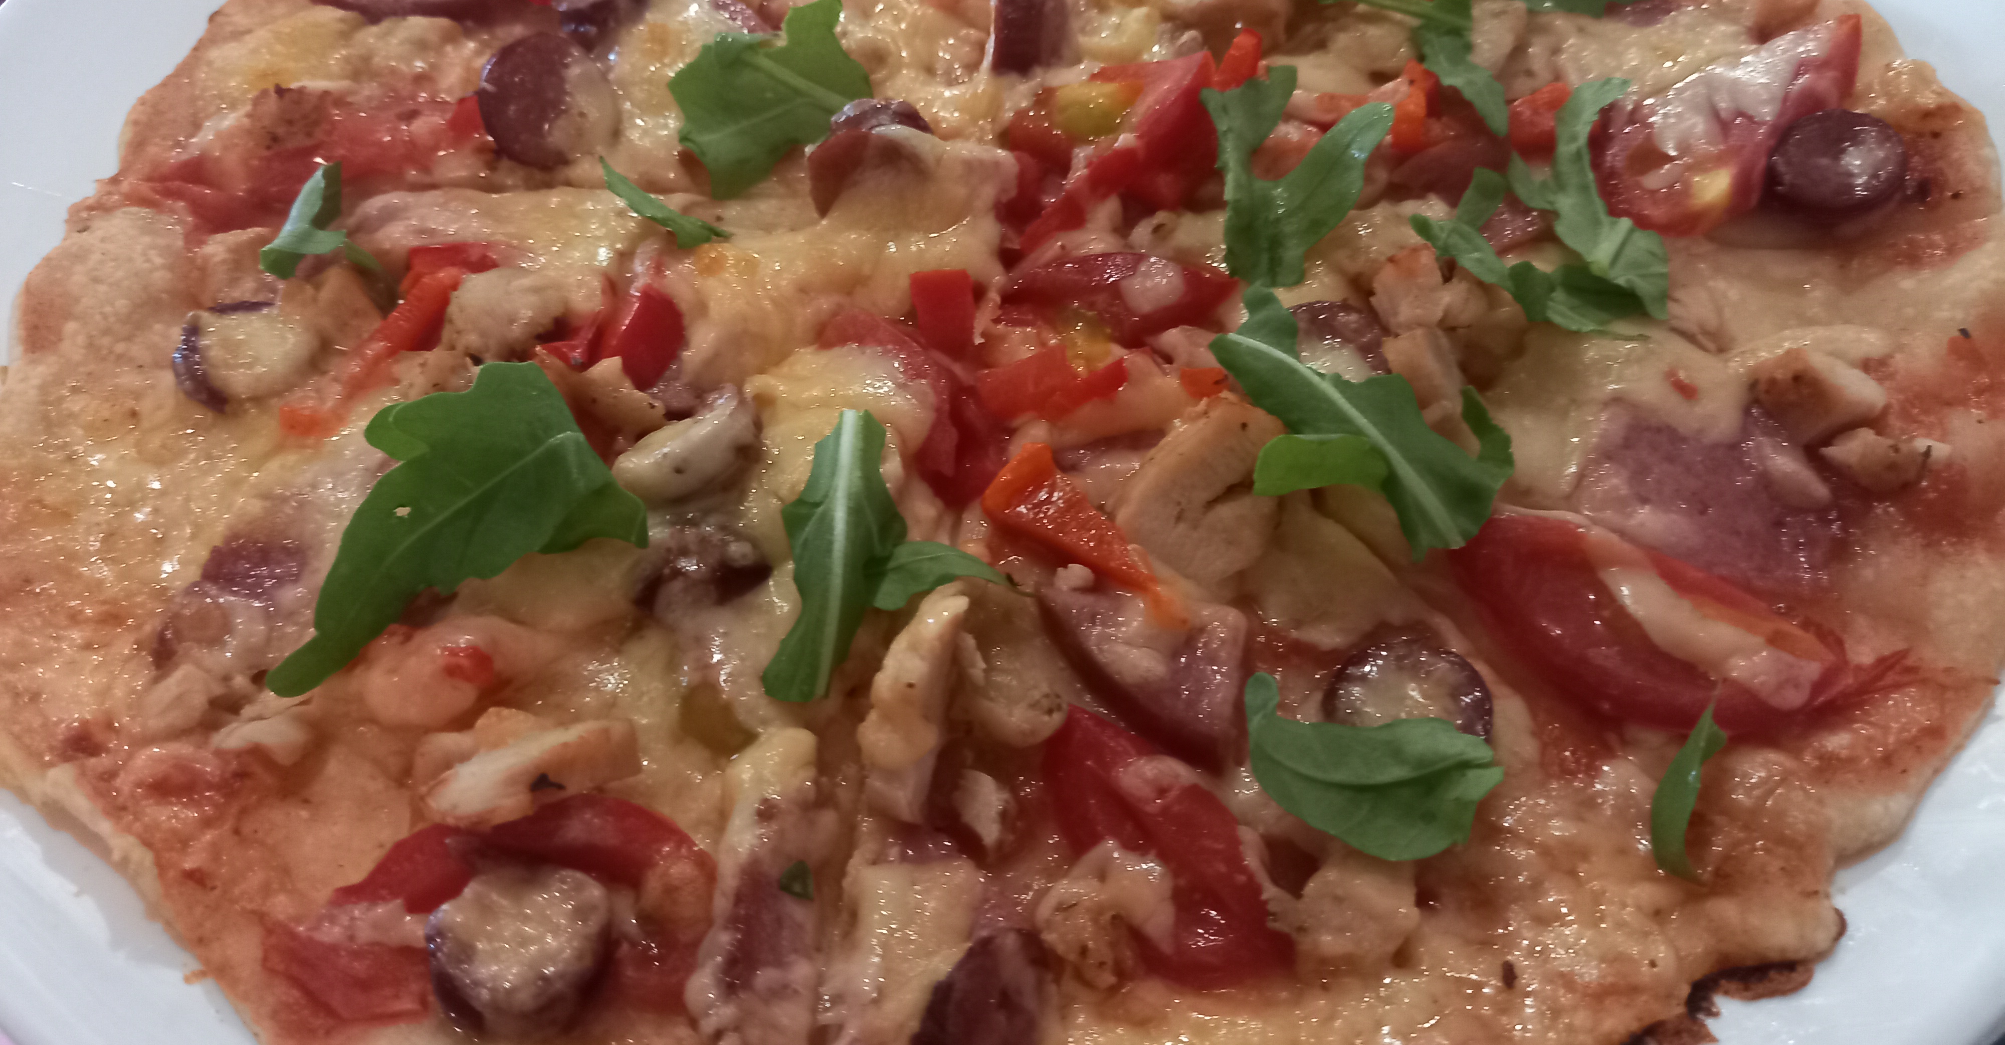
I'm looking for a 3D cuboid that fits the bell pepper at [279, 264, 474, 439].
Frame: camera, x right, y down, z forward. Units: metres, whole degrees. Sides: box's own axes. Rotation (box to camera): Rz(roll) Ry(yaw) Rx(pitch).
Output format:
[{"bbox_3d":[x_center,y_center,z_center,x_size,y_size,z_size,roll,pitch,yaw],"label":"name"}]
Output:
[{"bbox_3d":[-0.087,-0.024,0.201,0.007,0.008,0.026,30,62,20],"label":"bell pepper"}]

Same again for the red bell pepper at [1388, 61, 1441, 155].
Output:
[{"bbox_3d":[0.061,-0.062,0.216,0.006,0.013,0.005,2,26,-1],"label":"red bell pepper"}]

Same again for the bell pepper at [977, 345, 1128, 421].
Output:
[{"bbox_3d":[0.007,-0.018,0.189,0.019,0.004,0.007,-16,57,-9],"label":"bell pepper"}]

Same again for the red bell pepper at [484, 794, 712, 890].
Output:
[{"bbox_3d":[-0.043,0.034,0.156,0.023,0.007,0.009,7,56,6],"label":"red bell pepper"}]

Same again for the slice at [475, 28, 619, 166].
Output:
[{"bbox_3d":[-0.069,-0.064,0.220,0.020,0.007,0.020,-2,96,-8],"label":"slice"}]

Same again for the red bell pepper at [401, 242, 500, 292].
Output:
[{"bbox_3d":[-0.080,-0.037,0.212,0.013,0.006,0.006,1,56,2],"label":"red bell pepper"}]

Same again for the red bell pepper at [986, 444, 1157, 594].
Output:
[{"bbox_3d":[0.009,0.000,0.181,0.021,0.007,0.009,35,63,22],"label":"red bell pepper"}]

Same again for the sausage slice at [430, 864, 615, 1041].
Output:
[{"bbox_3d":[-0.050,0.044,0.150,0.017,0.008,0.017,7,51,-9],"label":"sausage slice"}]

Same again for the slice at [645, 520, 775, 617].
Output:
[{"bbox_3d":[-0.037,0.006,0.181,0.017,0.007,0.017,0,56,1],"label":"slice"}]

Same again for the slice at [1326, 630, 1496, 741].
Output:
[{"bbox_3d":[0.045,0.022,0.163,0.018,0.006,0.018,-1,56,1],"label":"slice"}]

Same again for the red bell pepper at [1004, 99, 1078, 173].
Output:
[{"bbox_3d":[0.006,-0.058,0.216,0.010,0.007,0.010,-1,66,1],"label":"red bell pepper"}]

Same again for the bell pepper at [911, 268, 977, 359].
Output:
[{"bbox_3d":[-0.008,-0.028,0.194,0.008,0.013,0.004,-5,21,3],"label":"bell pepper"}]

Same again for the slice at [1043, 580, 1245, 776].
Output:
[{"bbox_3d":[0.016,0.017,0.166,0.014,0.007,0.025,-40,64,-23],"label":"slice"}]

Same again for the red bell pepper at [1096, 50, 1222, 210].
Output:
[{"bbox_3d":[0.023,-0.058,0.214,0.013,0.011,0.021,23,59,16],"label":"red bell pepper"}]

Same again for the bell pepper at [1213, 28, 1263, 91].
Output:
[{"bbox_3d":[0.036,-0.070,0.222,0.005,0.012,0.005,25,19,-9],"label":"bell pepper"}]

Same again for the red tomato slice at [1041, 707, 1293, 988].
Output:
[{"bbox_3d":[0.018,0.035,0.160,0.018,0.008,0.028,-27,59,-16],"label":"red tomato slice"}]

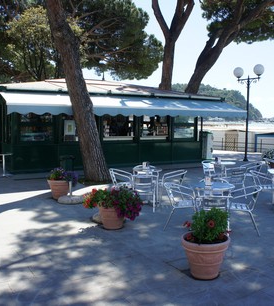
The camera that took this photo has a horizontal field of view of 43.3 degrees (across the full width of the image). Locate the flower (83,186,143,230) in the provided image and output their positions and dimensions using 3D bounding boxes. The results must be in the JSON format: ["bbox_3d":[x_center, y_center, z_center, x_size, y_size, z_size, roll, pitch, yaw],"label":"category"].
[{"bbox_3d":[-0.404,0.921,5.865,1.011,0.678,0.809,0,5,0],"label":"flower"}]

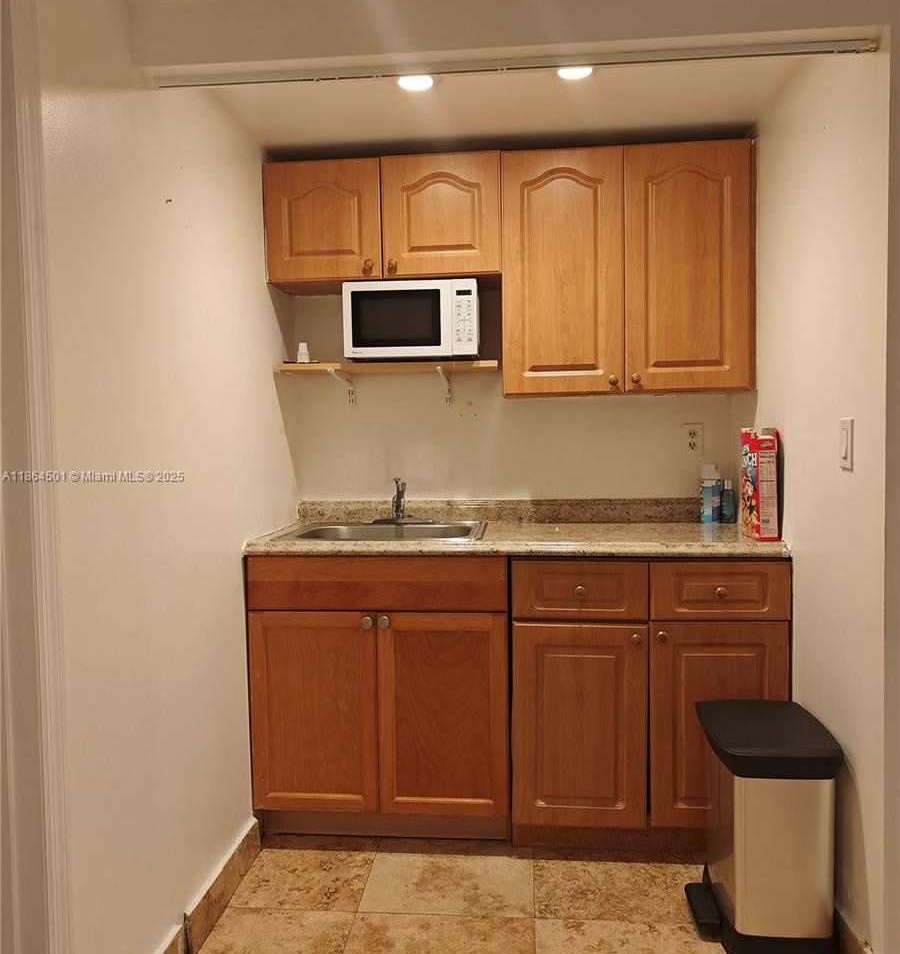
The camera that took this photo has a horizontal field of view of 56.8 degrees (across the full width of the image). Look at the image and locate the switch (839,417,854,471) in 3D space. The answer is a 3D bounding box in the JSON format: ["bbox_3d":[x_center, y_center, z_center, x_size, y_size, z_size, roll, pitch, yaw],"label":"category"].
[{"bbox_3d":[0.911,-0.076,1.918,0.008,0.116,0.072,0,2,5],"label":"switch"}]

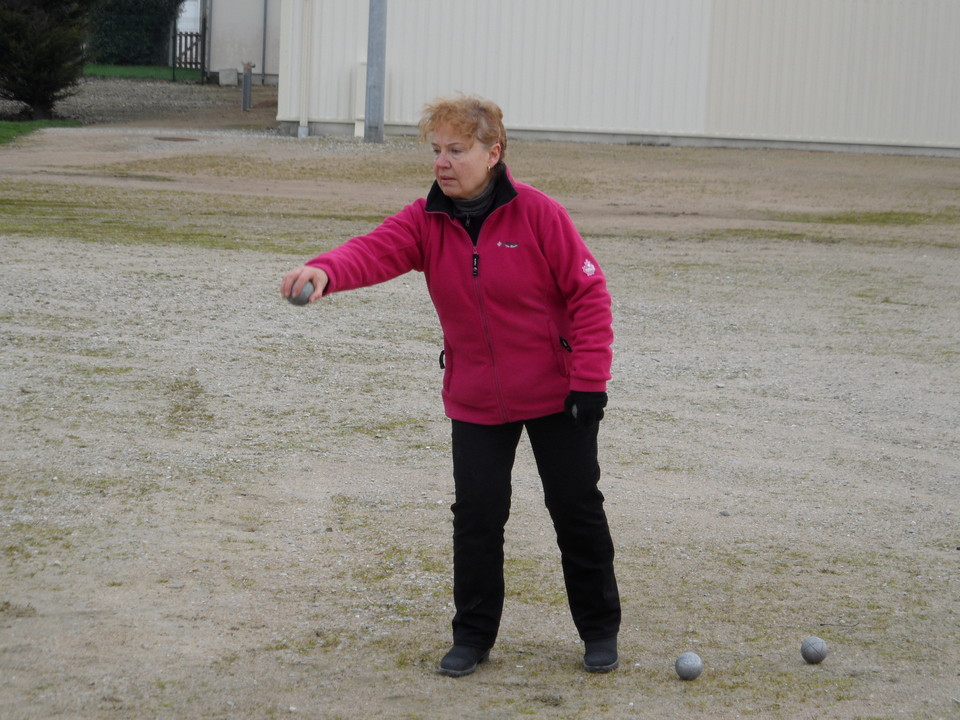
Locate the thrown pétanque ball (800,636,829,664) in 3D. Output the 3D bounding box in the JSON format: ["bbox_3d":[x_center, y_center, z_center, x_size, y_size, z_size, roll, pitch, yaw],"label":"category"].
[{"bbox_3d":[0.928,0.807,7.710,0.074,0.074,0.074,2,8,0],"label":"thrown pétanque ball"}]

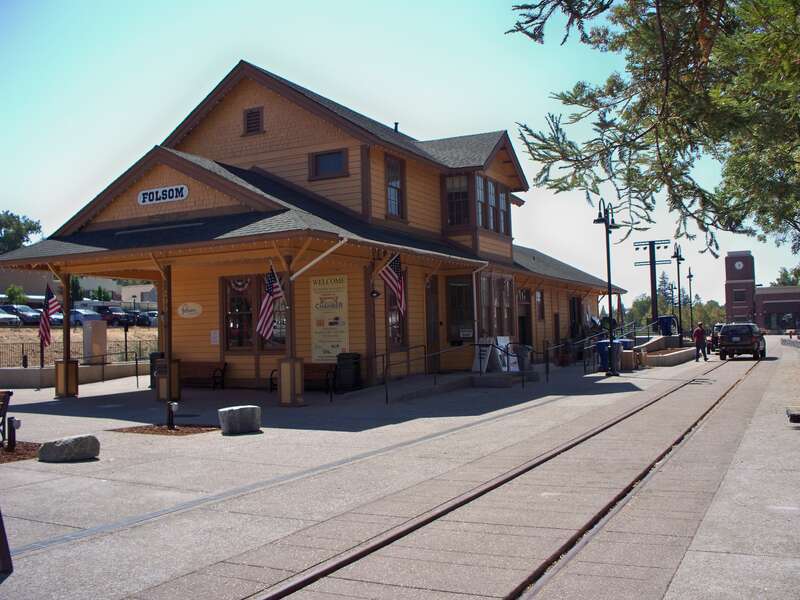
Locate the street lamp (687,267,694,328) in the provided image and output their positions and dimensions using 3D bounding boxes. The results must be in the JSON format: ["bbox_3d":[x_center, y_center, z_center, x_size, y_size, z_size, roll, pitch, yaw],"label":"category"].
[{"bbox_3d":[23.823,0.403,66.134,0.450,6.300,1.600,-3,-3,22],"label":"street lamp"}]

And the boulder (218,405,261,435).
[{"bbox_3d":[-2.891,2.166,14.600,0.700,0.460,0.520,-2,-2,0],"label":"boulder"}]

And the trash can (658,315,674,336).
[{"bbox_3d":[14.167,1.371,43.000,0.760,1.130,0.780,0,-3,-28],"label":"trash can"}]

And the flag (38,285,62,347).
[{"bbox_3d":[-10.672,0.473,24.700,0.300,1.880,0.720,-3,-3,37],"label":"flag"}]

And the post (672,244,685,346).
[{"bbox_3d":[16.887,-0.202,48.934,0.420,6.300,1.800,-3,-3,28],"label":"post"}]

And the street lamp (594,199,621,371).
[{"bbox_3d":[7.640,-0.399,29.635,0.420,6.350,1.900,-3,-3,28],"label":"street lamp"}]

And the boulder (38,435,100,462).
[{"bbox_3d":[-4.696,2.118,11.500,0.780,0.360,0.480,-2,-2,1],"label":"boulder"}]

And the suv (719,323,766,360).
[{"bbox_3d":[16.335,1.971,38.637,1.770,1.730,4.450,-3,-3,29],"label":"suv"}]

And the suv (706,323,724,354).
[{"bbox_3d":[19.419,2.189,47.338,1.850,1.800,4.600,-3,-3,28],"label":"suv"}]

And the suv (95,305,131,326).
[{"bbox_3d":[-25.635,1.433,72.000,1.860,1.800,4.600,1,-3,-45],"label":"suv"}]

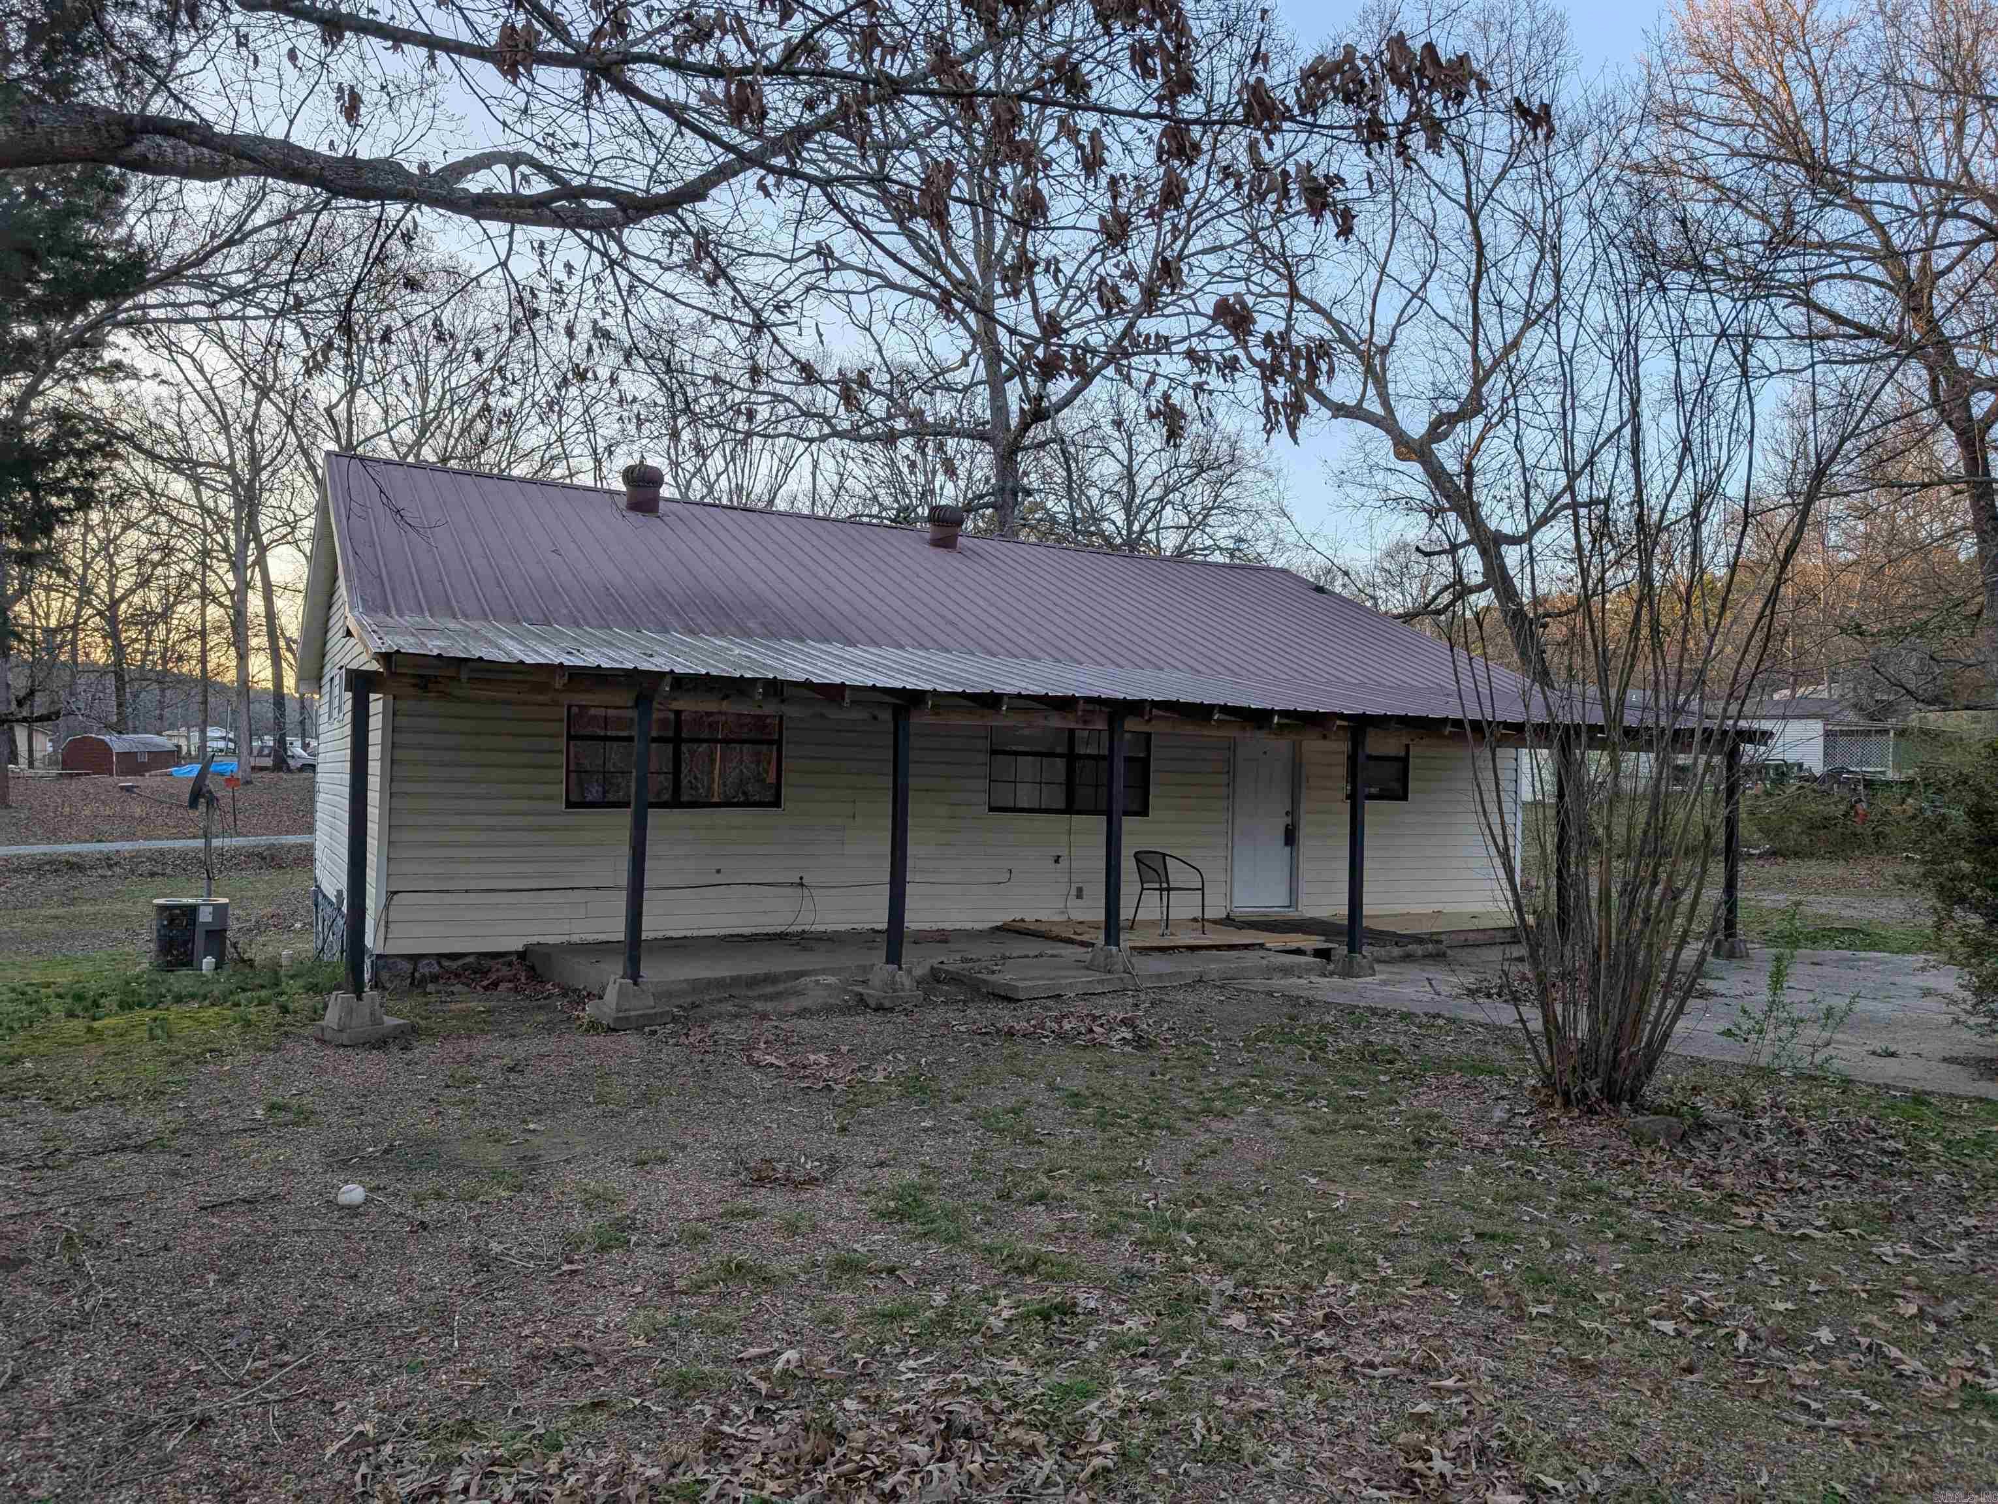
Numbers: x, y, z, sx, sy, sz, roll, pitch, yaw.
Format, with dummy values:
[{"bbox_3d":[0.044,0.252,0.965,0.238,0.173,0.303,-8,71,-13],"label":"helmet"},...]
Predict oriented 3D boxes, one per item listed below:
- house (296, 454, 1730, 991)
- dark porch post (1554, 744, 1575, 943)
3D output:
[{"bbox_3d":[-0.253,-0.419,15.472,13.180,4.480,9.870,2,-2,-29],"label":"house"},{"bbox_3d":[5.423,0.851,13.282,0.093,1.956,0.093,2,-2,-29],"label":"dark porch post"}]

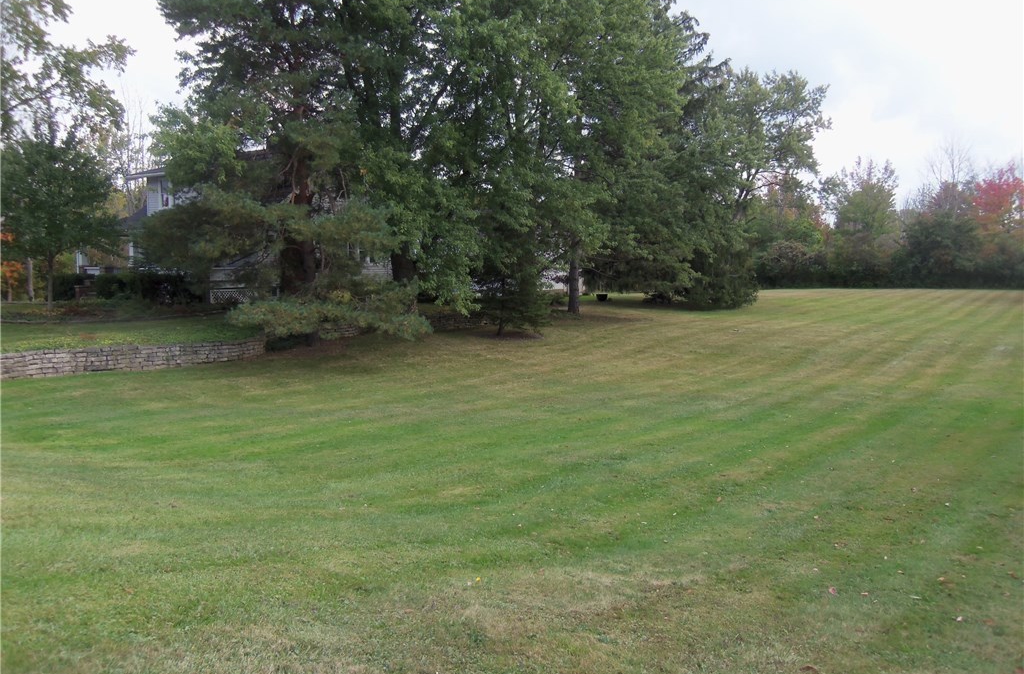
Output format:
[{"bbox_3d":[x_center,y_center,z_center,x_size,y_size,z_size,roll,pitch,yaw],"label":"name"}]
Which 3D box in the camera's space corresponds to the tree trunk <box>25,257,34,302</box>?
[{"bbox_3d":[-22.427,-2.673,38.500,0.400,2.050,0.360,0,5,0],"label":"tree trunk"}]

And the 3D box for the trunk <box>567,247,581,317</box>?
[{"bbox_3d":[2.027,-1.829,27.300,0.420,2.250,0.400,0,5,0],"label":"trunk"}]

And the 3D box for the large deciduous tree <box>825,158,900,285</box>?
[{"bbox_3d":[23.274,-7.636,55.000,5.000,8.600,4.700,0,5,0],"label":"large deciduous tree"}]

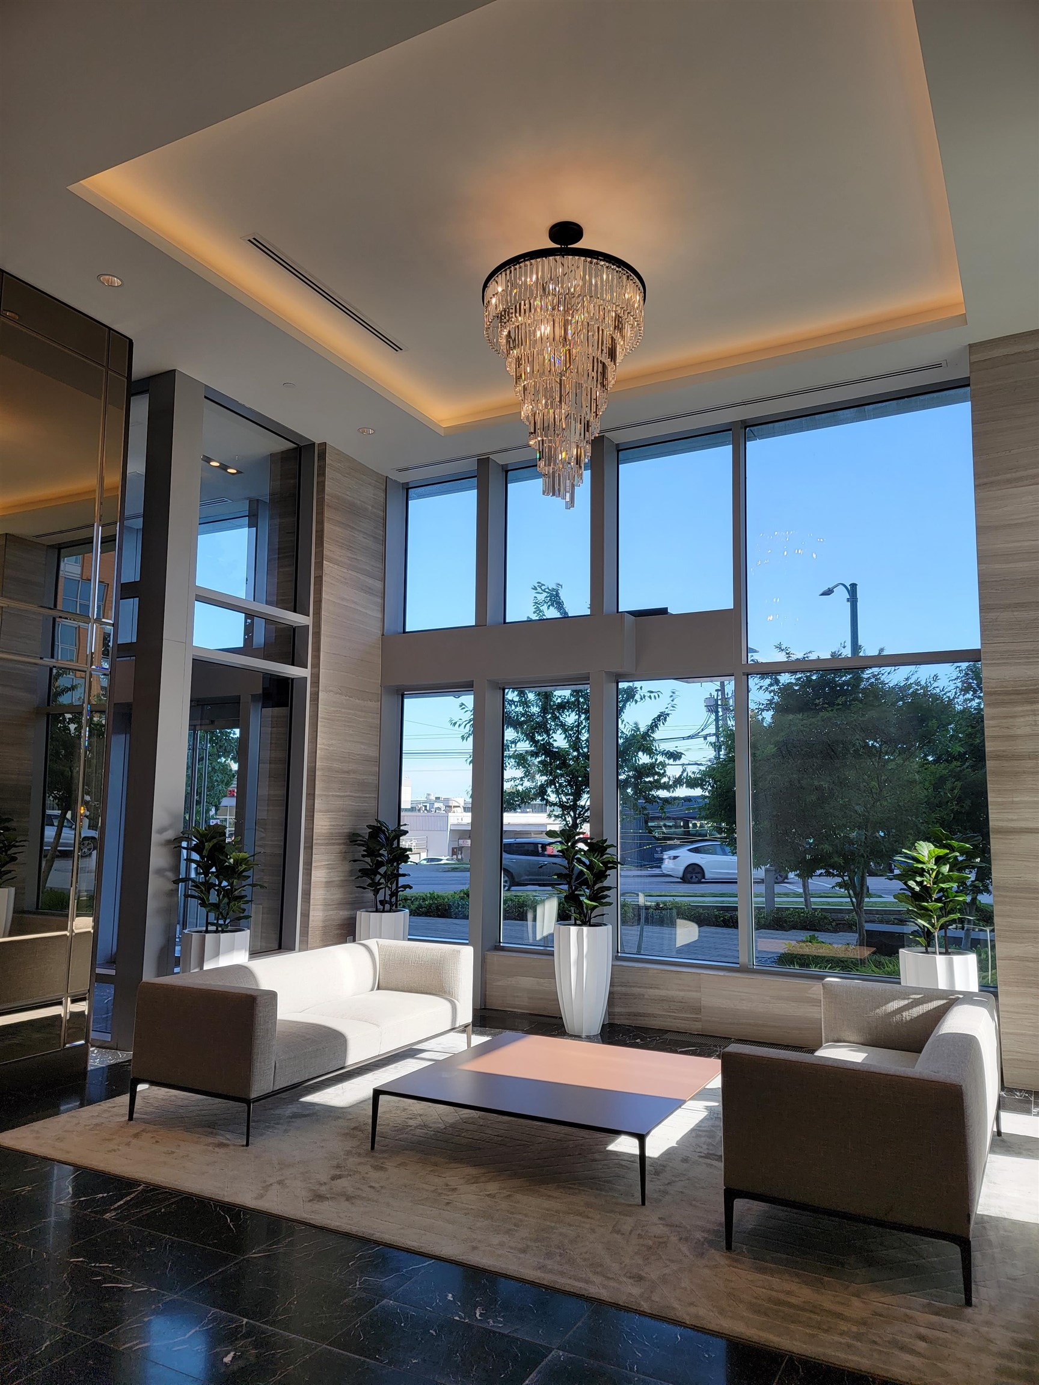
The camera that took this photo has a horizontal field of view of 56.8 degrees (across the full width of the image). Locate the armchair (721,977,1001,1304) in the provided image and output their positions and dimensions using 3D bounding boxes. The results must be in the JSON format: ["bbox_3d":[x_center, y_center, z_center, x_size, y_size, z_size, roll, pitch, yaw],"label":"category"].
[{"bbox_3d":[1.565,1.764,4.162,0.820,0.690,1.950,-3,-8,28],"label":"armchair"}]

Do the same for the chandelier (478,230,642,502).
[{"bbox_3d":[0.256,-1.808,5.354,0.920,1.640,0.920,1,-7,0],"label":"chandelier"}]

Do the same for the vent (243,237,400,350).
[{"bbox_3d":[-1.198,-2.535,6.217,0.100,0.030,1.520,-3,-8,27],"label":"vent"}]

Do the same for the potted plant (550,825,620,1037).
[{"bbox_3d":[0.490,1.773,7.229,0.500,1.505,0.500,1,-8,0],"label":"potted plant"}]

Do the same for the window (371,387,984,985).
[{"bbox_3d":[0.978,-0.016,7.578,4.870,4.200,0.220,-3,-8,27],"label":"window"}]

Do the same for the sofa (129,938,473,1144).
[{"bbox_3d":[-1.139,1.919,5.598,0.800,0.690,2.030,-3,-8,27],"label":"sofa"}]

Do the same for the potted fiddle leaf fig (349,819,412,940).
[{"bbox_3d":[-1.178,1.855,8.112,0.500,1.530,0.500,-3,-9,28],"label":"potted fiddle leaf fig"}]

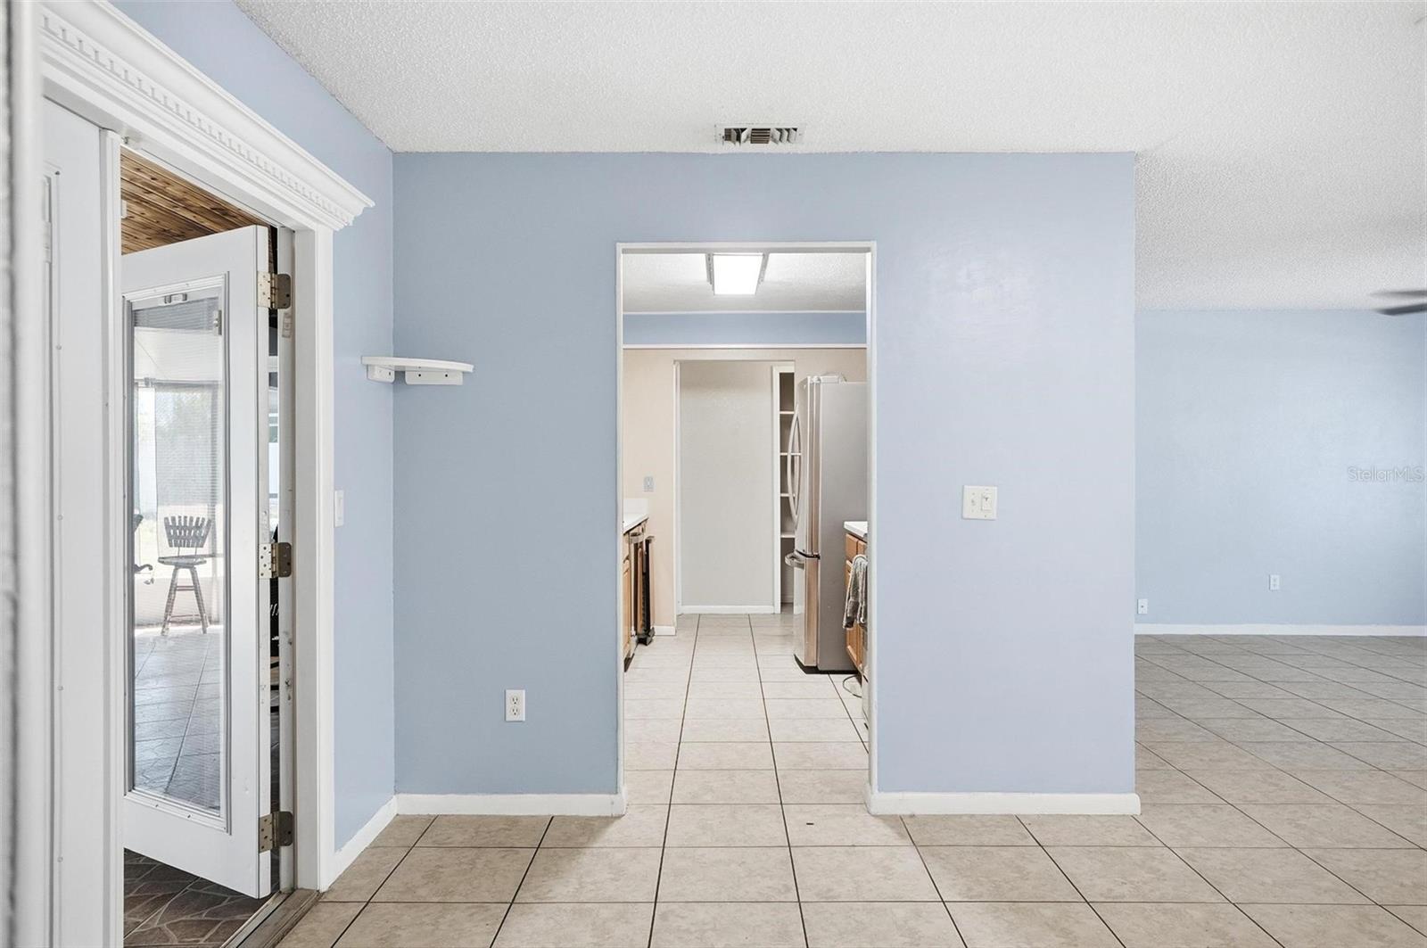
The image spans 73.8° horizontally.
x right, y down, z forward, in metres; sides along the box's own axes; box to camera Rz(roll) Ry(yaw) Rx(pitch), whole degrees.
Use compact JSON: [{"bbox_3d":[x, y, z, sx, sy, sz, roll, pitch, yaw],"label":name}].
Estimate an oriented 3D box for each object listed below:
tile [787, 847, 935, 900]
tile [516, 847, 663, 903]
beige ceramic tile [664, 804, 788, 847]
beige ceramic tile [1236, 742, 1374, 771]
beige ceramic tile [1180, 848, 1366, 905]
[{"bbox_3d":[0.461,1.246,2.962,0.414,0.010,0.402,0,0,1],"label":"tile"},{"bbox_3d":[-0.377,1.248,2.972,0.414,0.010,0.402,0,0,1],"label":"tile"},{"bbox_3d":[0.047,1.253,3.380,0.413,0.010,0.400,0,1,1],"label":"beige ceramic tile"},{"bbox_3d":[2.570,1.239,4.151,0.414,0.010,0.402,0,0,1],"label":"beige ceramic tile"},{"bbox_3d":[1.729,1.254,2.968,0.415,0.010,0.406,0,0,0],"label":"beige ceramic tile"}]

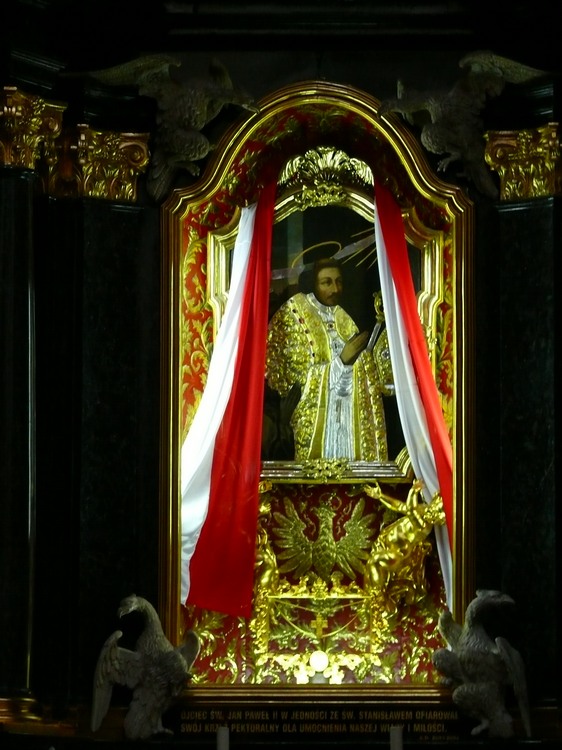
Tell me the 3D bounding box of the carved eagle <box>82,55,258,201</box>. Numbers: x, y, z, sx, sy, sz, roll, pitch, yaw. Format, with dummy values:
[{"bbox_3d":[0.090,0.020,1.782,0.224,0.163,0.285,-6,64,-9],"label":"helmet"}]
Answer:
[{"bbox_3d":[-0.488,-1.114,13.650,0.520,0.620,0.660,-7,-10,42],"label":"carved eagle"}]

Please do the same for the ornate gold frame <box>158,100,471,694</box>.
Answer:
[{"bbox_3d":[0.165,0.079,13.700,1.430,2.820,0.160,0,-6,0],"label":"ornate gold frame"}]

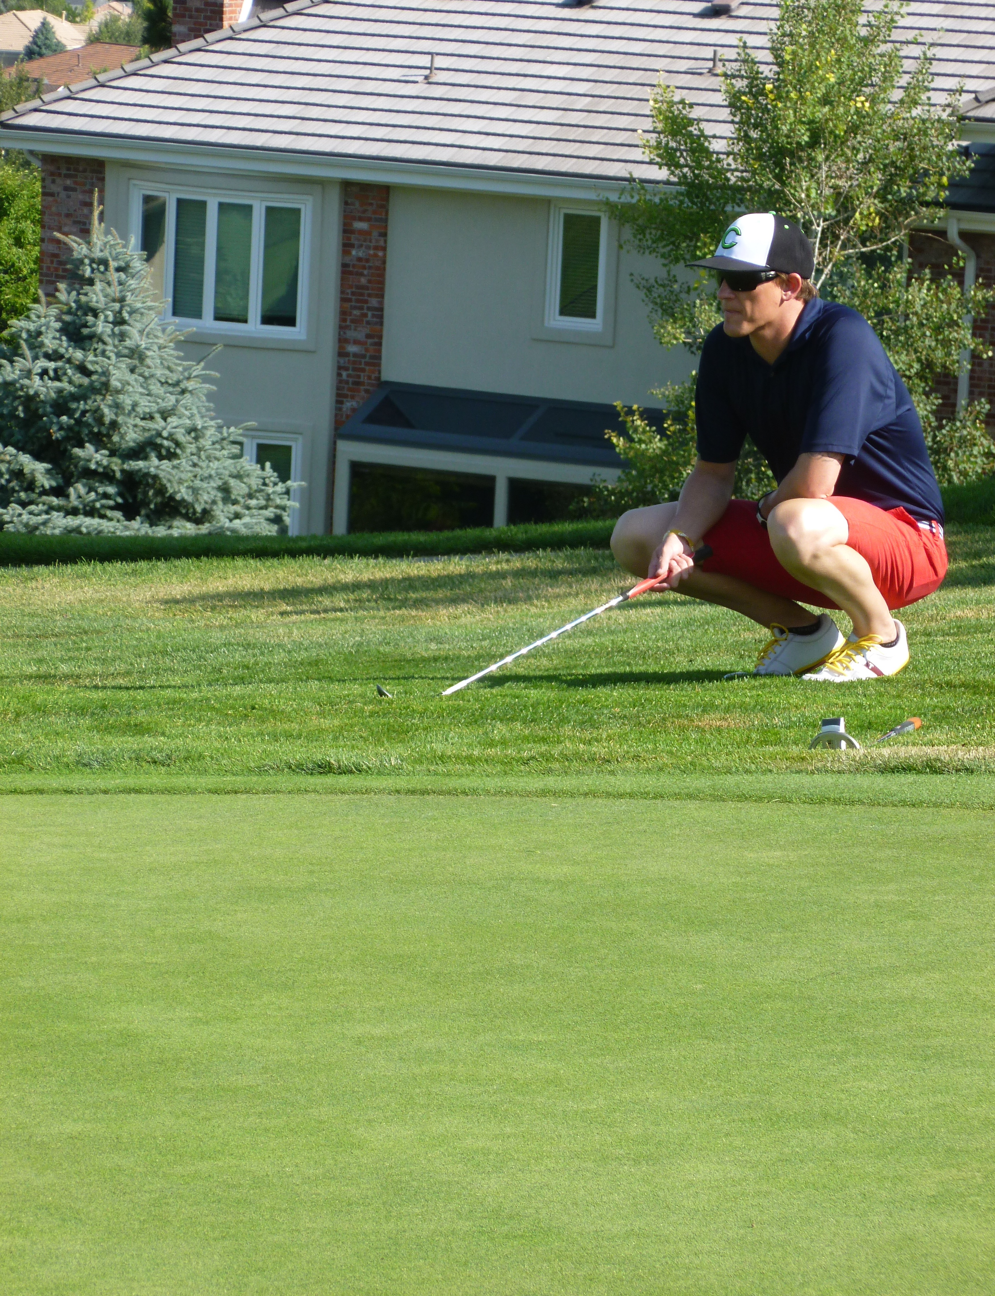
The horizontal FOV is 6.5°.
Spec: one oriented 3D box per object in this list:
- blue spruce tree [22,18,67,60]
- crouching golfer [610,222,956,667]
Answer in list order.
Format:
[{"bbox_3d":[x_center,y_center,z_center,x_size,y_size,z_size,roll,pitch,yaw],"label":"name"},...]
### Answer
[{"bbox_3d":[-27.932,-36.573,540.000,3.100,4.600,3.100,3,6,0],"label":"blue spruce tree"},{"bbox_3d":[0.603,-0.436,19.000,0.680,1.010,0.680,-2,7,-40],"label":"crouching golfer"}]

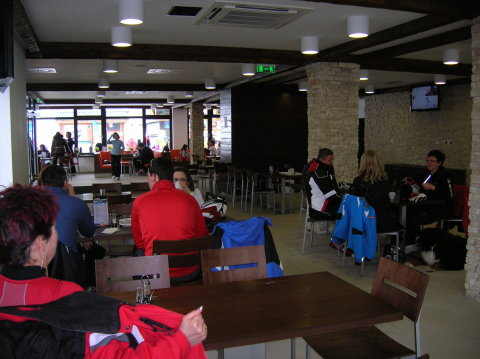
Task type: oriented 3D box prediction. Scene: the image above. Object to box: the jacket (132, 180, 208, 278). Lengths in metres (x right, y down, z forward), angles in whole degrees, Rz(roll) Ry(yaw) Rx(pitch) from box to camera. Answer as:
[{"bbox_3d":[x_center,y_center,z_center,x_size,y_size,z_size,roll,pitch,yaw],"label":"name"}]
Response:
[{"bbox_3d":[-0.568,0.391,3.786,0.561,0.739,0.414,-3,6,-18],"label":"jacket"}]

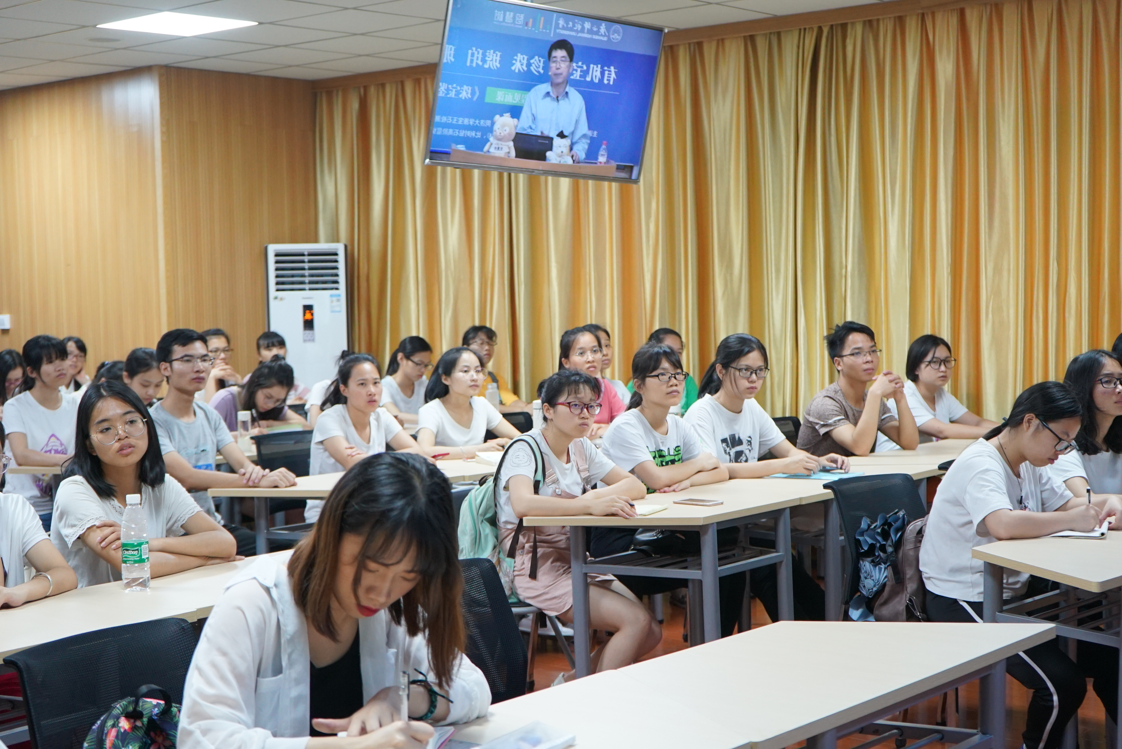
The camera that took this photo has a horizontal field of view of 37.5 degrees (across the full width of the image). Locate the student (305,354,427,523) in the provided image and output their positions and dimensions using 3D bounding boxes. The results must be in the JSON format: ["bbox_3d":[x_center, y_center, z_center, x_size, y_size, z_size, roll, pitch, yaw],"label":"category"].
[{"bbox_3d":[-0.839,0.535,7.071,0.480,1.230,0.760,-4,4,-44],"label":"student"}]

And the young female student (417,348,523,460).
[{"bbox_3d":[-0.396,0.499,7.617,0.480,1.230,0.760,-4,4,-42],"label":"young female student"}]

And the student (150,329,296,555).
[{"bbox_3d":[-1.354,0.511,6.567,0.800,1.350,0.530,1,3,37],"label":"student"}]

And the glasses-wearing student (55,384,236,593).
[{"bbox_3d":[-1.030,0.653,4.471,0.700,1.260,0.490,2,5,43],"label":"glasses-wearing student"}]

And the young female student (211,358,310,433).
[{"bbox_3d":[-1.502,0.522,8.570,0.780,1.140,0.500,2,4,45],"label":"young female student"}]

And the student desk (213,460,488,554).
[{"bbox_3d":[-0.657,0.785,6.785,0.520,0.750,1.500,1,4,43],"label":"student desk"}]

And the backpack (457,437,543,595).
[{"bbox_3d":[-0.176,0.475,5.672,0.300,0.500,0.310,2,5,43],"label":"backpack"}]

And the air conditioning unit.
[{"bbox_3d":[-1.537,0.068,10.107,0.505,1.734,0.330,-2,4,-5],"label":"air conditioning unit"}]

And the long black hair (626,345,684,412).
[{"bbox_3d":[0.339,0.006,5.950,0.220,0.240,0.180,2,5,43],"label":"long black hair"}]

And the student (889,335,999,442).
[{"bbox_3d":[1.850,0.435,7.929,0.480,1.230,0.760,-4,4,-44],"label":"student"}]

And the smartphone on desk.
[{"bbox_3d":[0.461,0.426,5.494,0.152,0.009,0.076,1,5,37],"label":"smartphone on desk"}]

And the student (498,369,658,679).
[{"bbox_3d":[0.090,0.581,5.463,0.700,1.220,0.510,2,5,43],"label":"student"}]

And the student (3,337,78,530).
[{"bbox_3d":[-2.196,0.482,7.305,0.700,1.300,0.480,2,5,43],"label":"student"}]

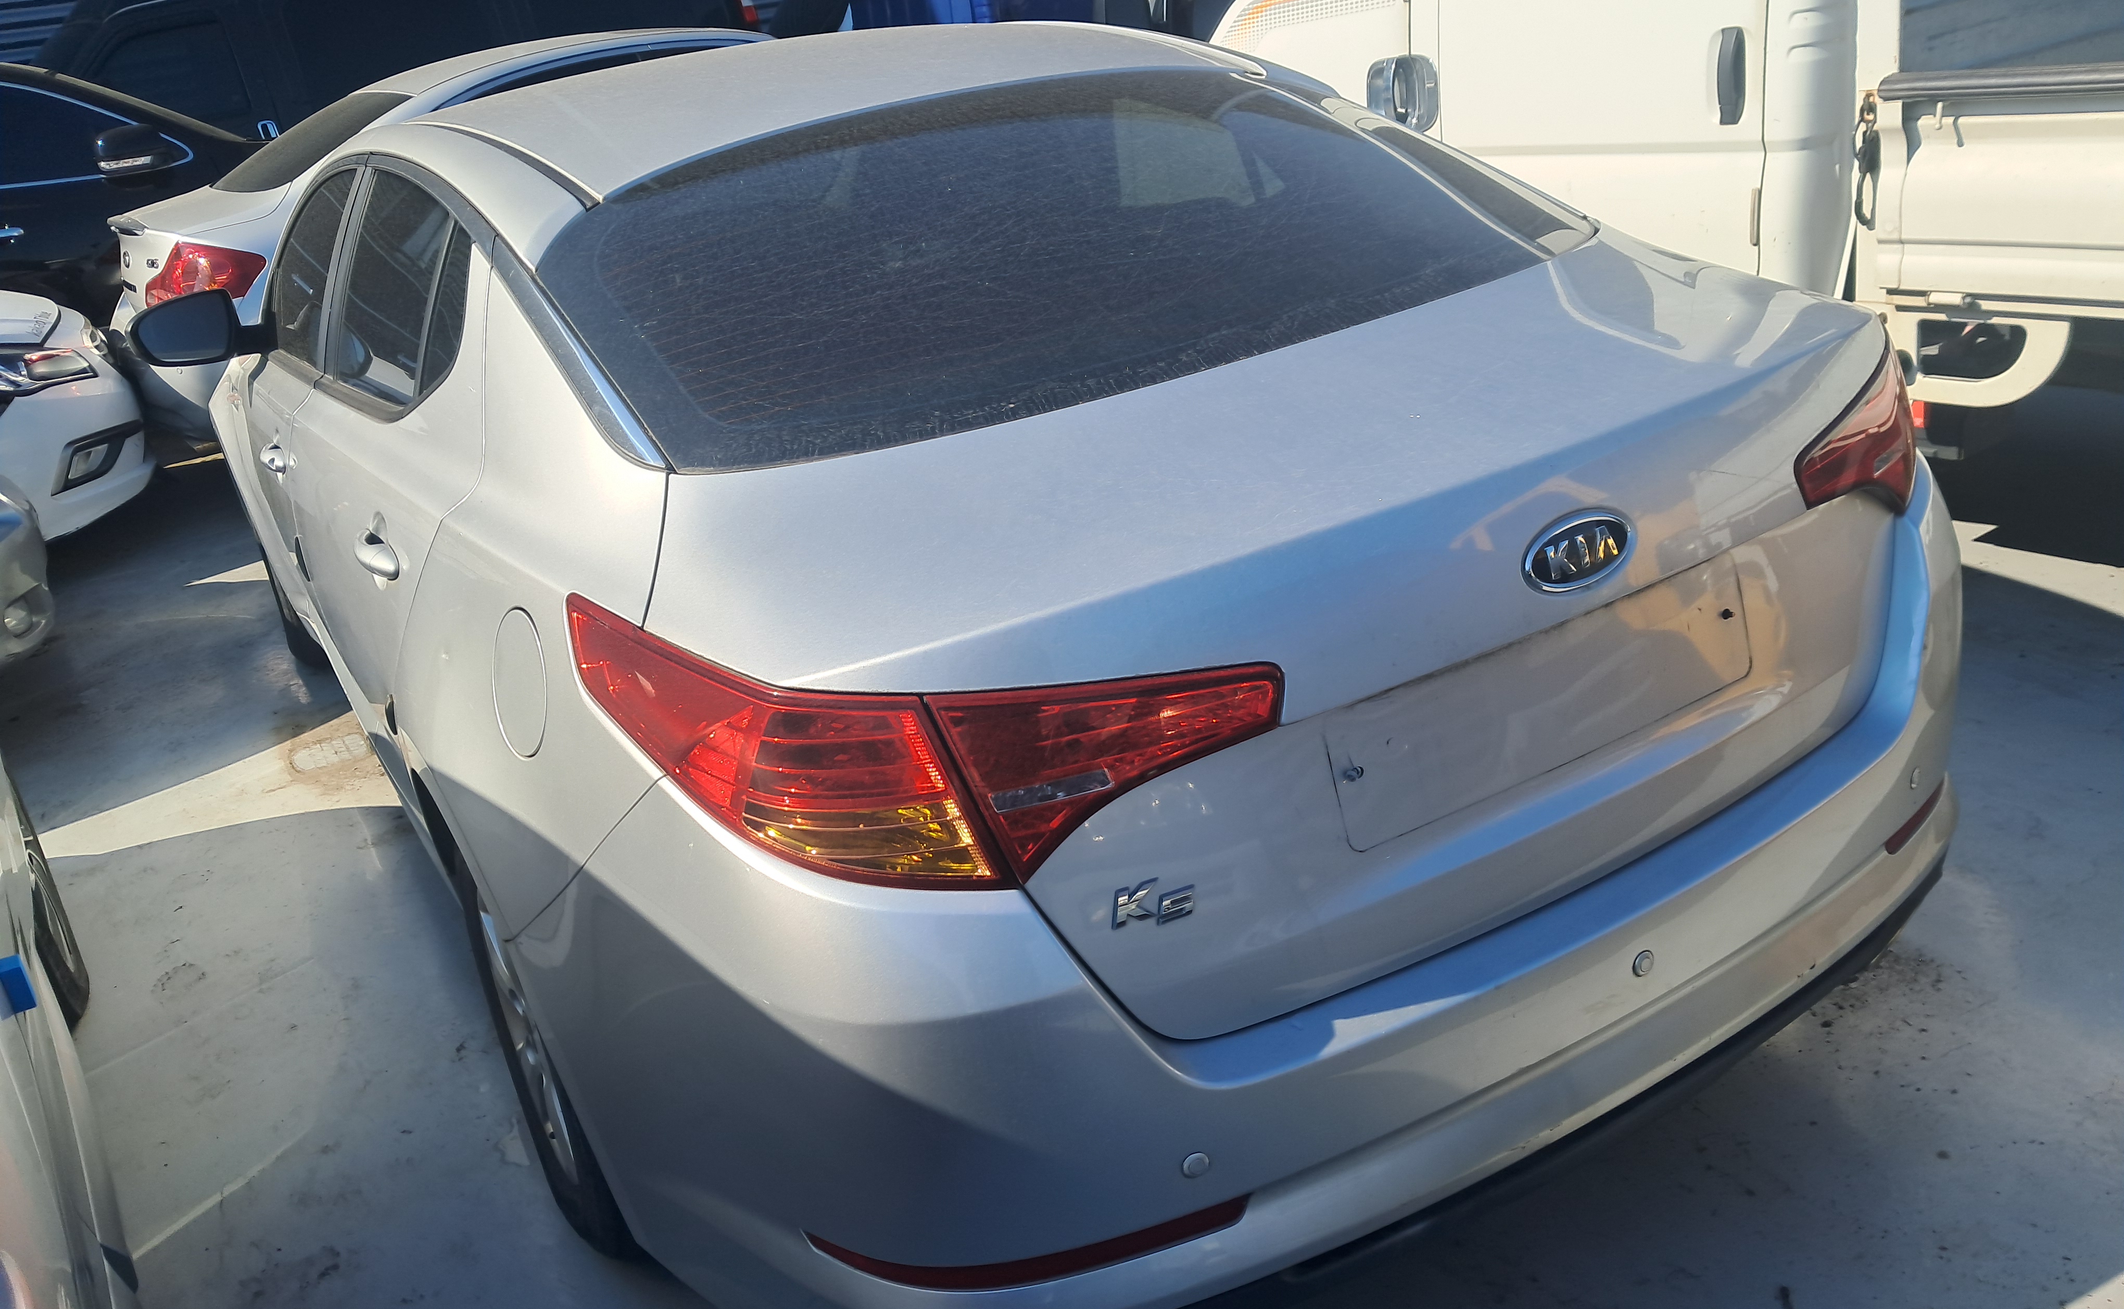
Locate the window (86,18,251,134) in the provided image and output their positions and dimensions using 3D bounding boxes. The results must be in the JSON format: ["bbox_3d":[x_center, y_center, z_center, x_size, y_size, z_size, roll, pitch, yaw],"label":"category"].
[{"bbox_3d":[-4.841,-3.094,8.893,0.760,0.510,0.050,-20,20,-27],"label":"window"}]

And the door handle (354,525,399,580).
[{"bbox_3d":[-0.883,-0.126,2.147,0.050,0.040,0.200,-20,26,-25],"label":"door handle"}]

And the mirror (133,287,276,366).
[{"bbox_3d":[-1.882,-0.716,3.609,0.270,0.165,0.160,-19,25,-27],"label":"mirror"}]

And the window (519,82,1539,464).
[{"bbox_3d":[0.011,-0.561,2.146,1.300,0.120,0.690,-19,50,-27],"label":"window"}]

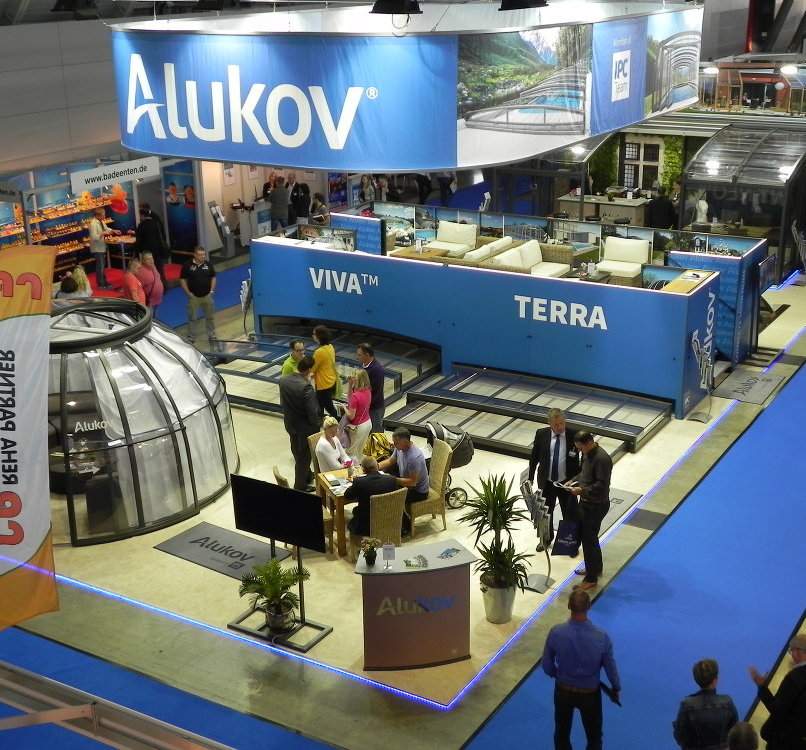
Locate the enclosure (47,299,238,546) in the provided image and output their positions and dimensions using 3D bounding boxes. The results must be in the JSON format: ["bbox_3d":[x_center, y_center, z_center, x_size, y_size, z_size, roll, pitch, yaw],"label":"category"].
[{"bbox_3d":[-4.333,0.329,15.871,4.100,2.300,4.100,-11,22,-25],"label":"enclosure"}]

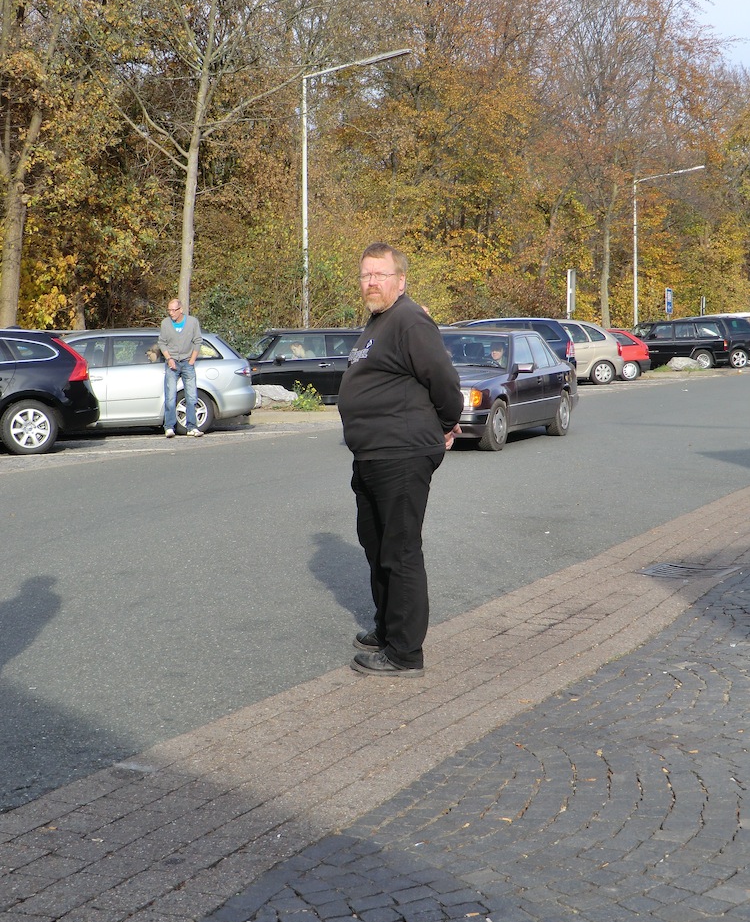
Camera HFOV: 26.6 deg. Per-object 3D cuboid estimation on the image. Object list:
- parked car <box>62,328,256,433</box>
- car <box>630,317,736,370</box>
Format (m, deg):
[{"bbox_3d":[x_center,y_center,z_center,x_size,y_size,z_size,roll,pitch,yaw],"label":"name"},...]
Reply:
[{"bbox_3d":[-4.030,-1.105,21.684,4.680,1.470,1.780,-3,5,-28],"label":"parked car"},{"bbox_3d":[9.850,-3.946,54.361,4.240,1.630,1.770,-1,5,-13],"label":"car"}]

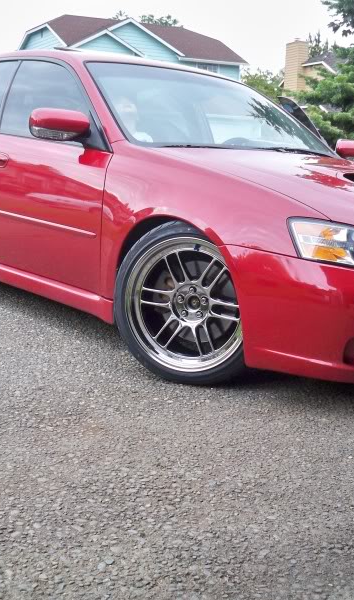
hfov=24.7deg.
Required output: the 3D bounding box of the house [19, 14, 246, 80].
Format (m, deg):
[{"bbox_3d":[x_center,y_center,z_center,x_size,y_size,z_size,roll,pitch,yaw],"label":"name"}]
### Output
[{"bbox_3d":[-2.840,-13.400,50.200,12.000,8.000,8.500,-3,9,-29],"label":"house"}]

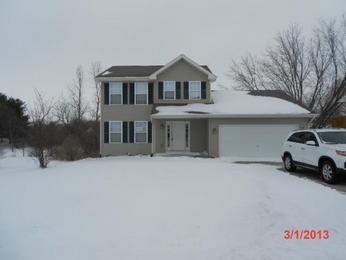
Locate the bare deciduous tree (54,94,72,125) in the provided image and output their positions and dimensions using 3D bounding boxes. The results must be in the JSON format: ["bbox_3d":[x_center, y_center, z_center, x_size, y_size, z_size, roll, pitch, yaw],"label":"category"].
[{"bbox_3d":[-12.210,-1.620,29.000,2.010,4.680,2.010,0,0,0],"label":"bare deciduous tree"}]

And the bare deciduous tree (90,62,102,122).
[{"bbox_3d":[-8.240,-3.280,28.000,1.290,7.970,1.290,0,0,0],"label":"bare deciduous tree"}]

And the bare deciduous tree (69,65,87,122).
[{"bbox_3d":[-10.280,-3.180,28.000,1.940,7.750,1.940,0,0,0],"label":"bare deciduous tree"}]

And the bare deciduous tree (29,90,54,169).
[{"bbox_3d":[-6.570,-0.070,13.000,1.300,4.000,1.300,0,0,0],"label":"bare deciduous tree"}]

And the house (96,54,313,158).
[{"bbox_3d":[1.870,-1.750,20.900,13.800,7.000,9.400,0,0,0],"label":"house"}]

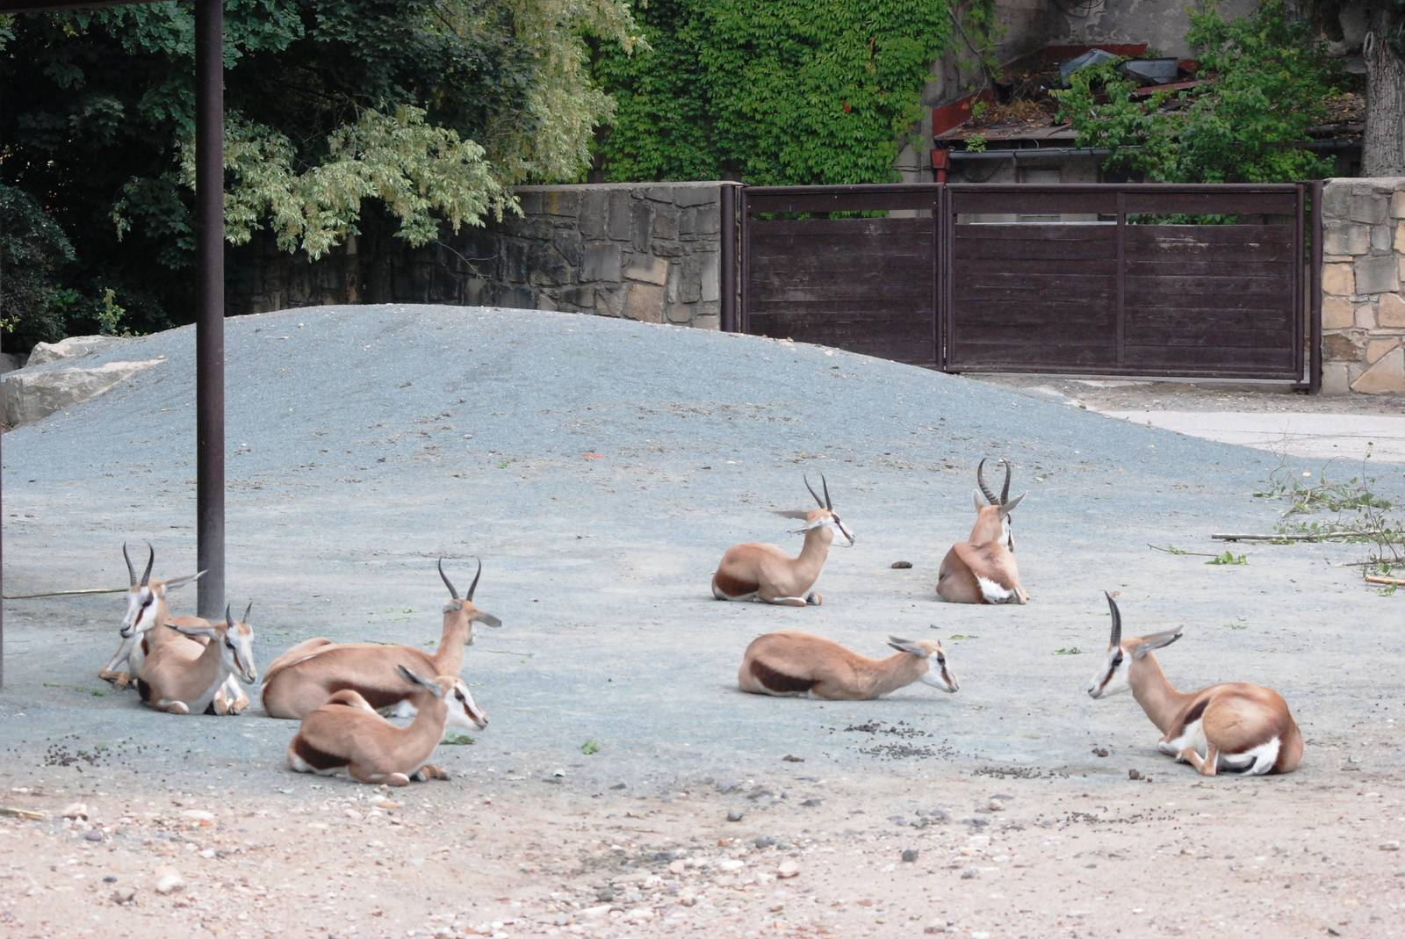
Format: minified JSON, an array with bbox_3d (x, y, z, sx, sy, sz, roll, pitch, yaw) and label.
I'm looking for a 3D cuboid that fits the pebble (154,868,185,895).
[{"bbox_3d":[-1.719,1.329,15.500,0.098,0.075,0.085,0,3,0],"label":"pebble"}]

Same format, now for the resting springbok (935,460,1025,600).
[{"bbox_3d":[1.481,0.326,25.600,0.430,0.760,0.820,-1,3,-12],"label":"resting springbok"}]

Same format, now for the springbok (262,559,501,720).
[{"bbox_3d":[-1.364,0.713,20.400,1.000,0.680,0.450,-1,3,-20],"label":"springbok"}]

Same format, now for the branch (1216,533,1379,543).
[{"bbox_3d":[3.602,0.415,29.300,1.000,0.060,0.120,0,3,6],"label":"branch"}]

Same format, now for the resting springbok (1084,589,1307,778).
[{"bbox_3d":[1.916,0.828,18.750,0.900,0.700,0.420,2,3,42],"label":"resting springbok"}]

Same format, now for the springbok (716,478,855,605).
[{"bbox_3d":[0.419,0.366,25.200,0.780,0.680,0.380,1,3,30],"label":"springbok"}]

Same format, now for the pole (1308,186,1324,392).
[{"bbox_3d":[5.610,-1.668,43.900,0.120,1.950,0.120,1,3,22],"label":"pole"}]

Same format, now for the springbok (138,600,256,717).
[{"bbox_3d":[-2.146,0.799,20.400,0.360,0.480,0.680,-2,3,-40],"label":"springbok"}]

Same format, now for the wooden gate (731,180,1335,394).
[{"bbox_3d":[2.944,-1.723,45.000,5.850,1.920,0.140,1,3,22],"label":"wooden gate"}]

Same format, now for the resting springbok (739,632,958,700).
[{"bbox_3d":[0.633,0.851,20.900,0.950,0.290,0.370,1,3,20],"label":"resting springbok"}]

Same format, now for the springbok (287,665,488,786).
[{"bbox_3d":[-1.193,0.964,18.200,0.750,0.450,0.370,1,3,27],"label":"springbok"}]

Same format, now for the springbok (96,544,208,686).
[{"bbox_3d":[-2.429,0.661,21.600,0.420,0.660,0.820,1,3,27],"label":"springbok"}]

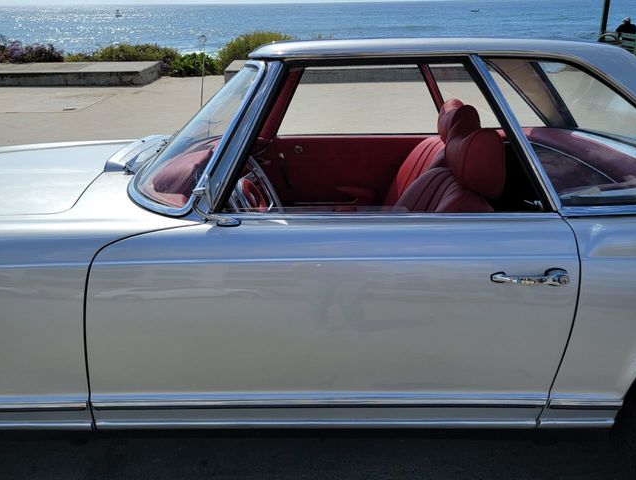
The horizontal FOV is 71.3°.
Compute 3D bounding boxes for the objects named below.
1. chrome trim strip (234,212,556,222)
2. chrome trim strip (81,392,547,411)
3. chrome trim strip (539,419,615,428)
[{"bbox_3d":[0.160,-0.050,0.980,0.765,0.019,0.017,-1,26,0],"label":"chrome trim strip"},{"bbox_3d":[0.006,0.419,1.150,1.175,0.036,0.022,-1,26,0],"label":"chrome trim strip"},{"bbox_3d":[0.685,0.486,1.175,0.203,0.026,0.015,-1,26,0],"label":"chrome trim strip"}]

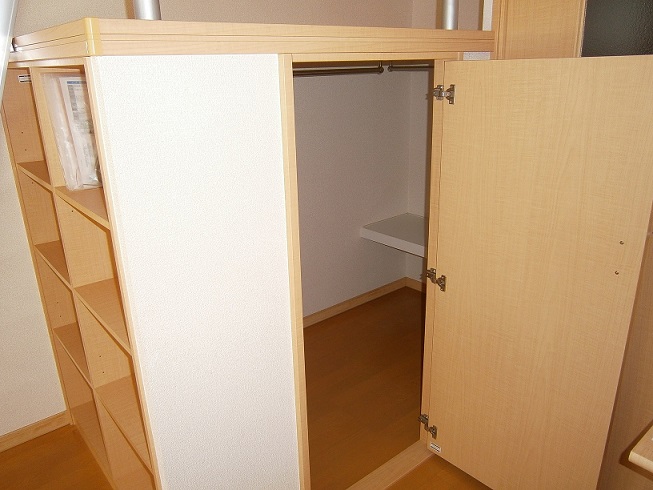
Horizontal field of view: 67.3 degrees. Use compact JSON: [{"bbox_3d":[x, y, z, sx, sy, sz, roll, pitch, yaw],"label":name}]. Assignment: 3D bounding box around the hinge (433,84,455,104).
[{"bbox_3d":[0.339,-0.435,1.420,0.024,0.054,0.070,-17,25,-36],"label":"hinge"}]

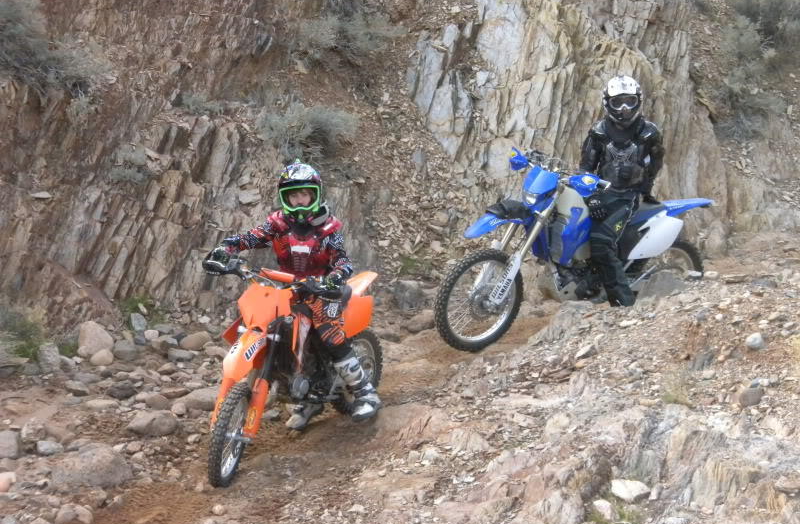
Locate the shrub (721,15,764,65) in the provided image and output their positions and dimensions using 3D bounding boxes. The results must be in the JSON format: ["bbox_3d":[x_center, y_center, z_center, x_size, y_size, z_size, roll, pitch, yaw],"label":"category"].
[{"bbox_3d":[2.825,-1.835,16.200,0.360,0.390,0.360,0,5,0],"label":"shrub"}]

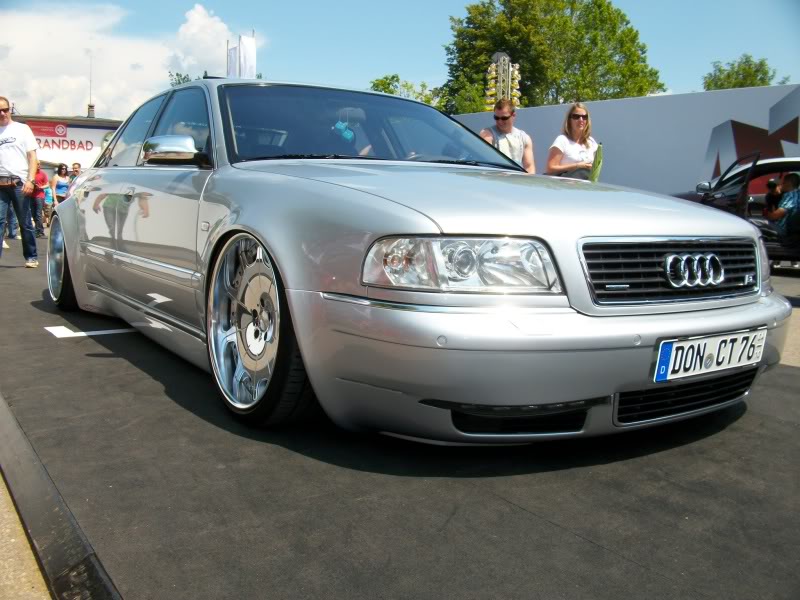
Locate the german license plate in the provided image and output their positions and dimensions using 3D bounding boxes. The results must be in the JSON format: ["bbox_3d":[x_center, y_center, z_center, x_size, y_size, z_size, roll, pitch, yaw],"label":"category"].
[{"bbox_3d":[0.888,0.151,2.221,0.520,0.112,0.020,-3,12,-34],"label":"german license plate"}]

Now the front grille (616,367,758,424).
[{"bbox_3d":[0.846,0.275,2.292,0.680,0.098,0.080,-3,8,-34],"label":"front grille"}]

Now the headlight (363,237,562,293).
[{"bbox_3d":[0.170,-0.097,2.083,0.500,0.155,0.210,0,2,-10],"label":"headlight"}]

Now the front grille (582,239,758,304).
[{"bbox_3d":[0.828,-0.092,2.291,0.840,0.190,0.090,-3,-1,-34],"label":"front grille"}]

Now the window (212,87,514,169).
[{"bbox_3d":[-0.123,-0.775,3.497,1.480,0.170,0.790,-4,39,-34],"label":"window"}]

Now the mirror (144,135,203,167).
[{"bbox_3d":[-0.845,-0.558,2.933,0.230,0.125,0.120,-4,8,-34],"label":"mirror"}]

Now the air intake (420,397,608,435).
[{"bbox_3d":[0.301,0.299,2.024,0.490,0.090,0.120,-1,7,-19],"label":"air intake"}]

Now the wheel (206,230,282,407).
[{"bbox_3d":[-0.415,0.067,2.454,0.190,0.540,0.540,0,6,-35],"label":"wheel"}]

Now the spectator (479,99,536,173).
[{"bbox_3d":[1.006,-1.050,7.604,0.540,1.740,0.360,2,7,9],"label":"spectator"}]

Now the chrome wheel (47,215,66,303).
[{"bbox_3d":[-2.023,-0.257,4.822,0.190,0.540,0.540,-2,7,-35],"label":"chrome wheel"}]

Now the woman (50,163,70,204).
[{"bbox_3d":[-7.764,-2.308,18.098,0.460,1.650,0.320,-3,8,-27],"label":"woman"}]

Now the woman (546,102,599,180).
[{"bbox_3d":[1.600,-0.989,7.349,0.460,1.660,0.360,-1,7,-18],"label":"woman"}]

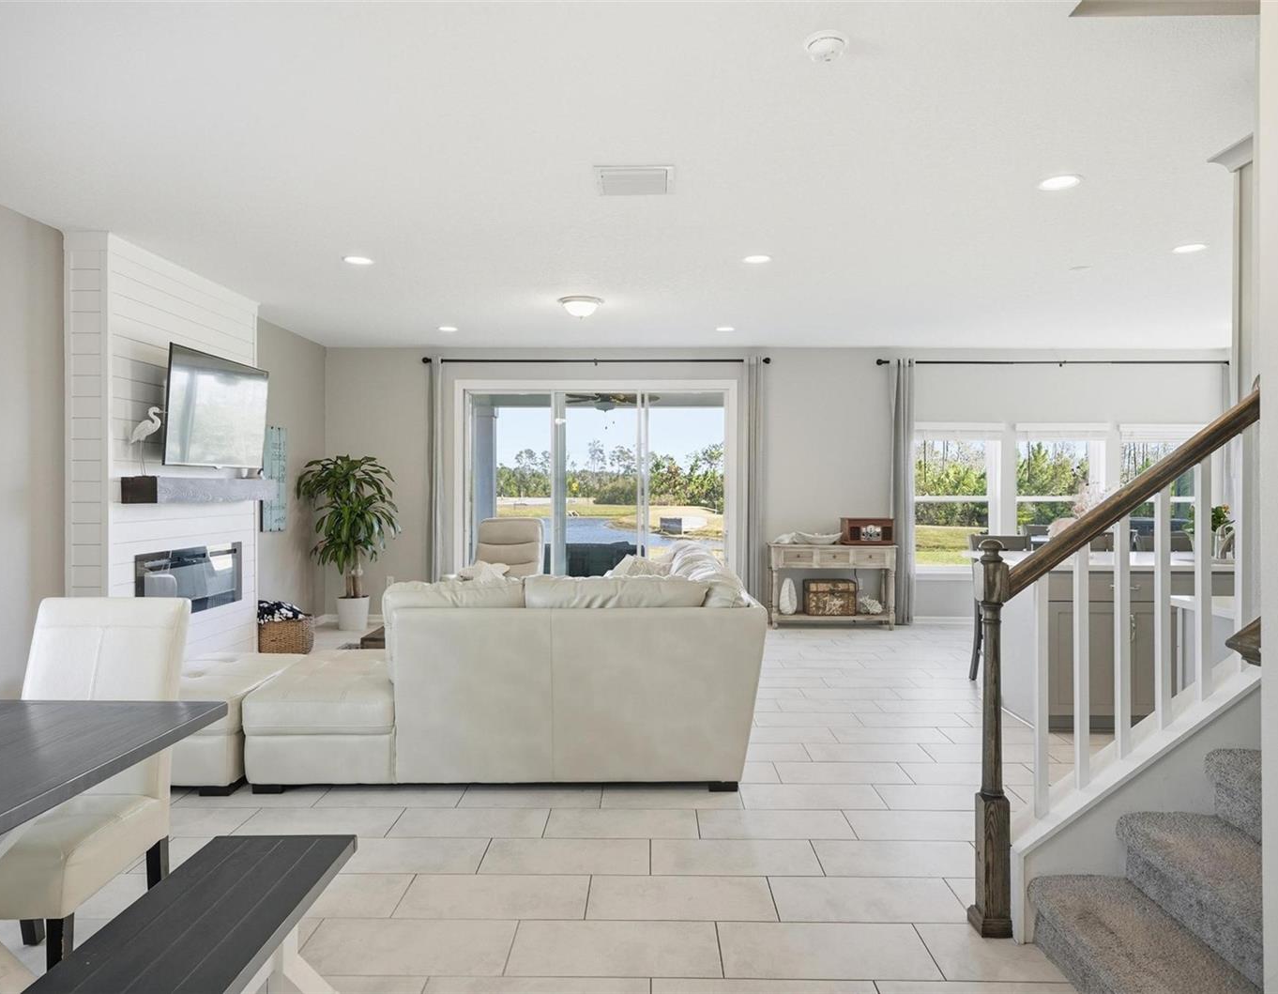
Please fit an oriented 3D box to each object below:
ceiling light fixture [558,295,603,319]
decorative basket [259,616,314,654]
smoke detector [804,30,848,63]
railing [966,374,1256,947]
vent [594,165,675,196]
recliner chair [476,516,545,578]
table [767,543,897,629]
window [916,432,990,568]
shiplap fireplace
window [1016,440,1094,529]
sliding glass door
[{"bbox_3d":[-0.431,-1.410,5.904,0.346,0.150,0.346,0,1,1],"label":"ceiling light fixture"},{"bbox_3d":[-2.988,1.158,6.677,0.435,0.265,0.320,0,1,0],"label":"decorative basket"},{"bbox_3d":[0.612,-1.453,2.585,0.144,0.047,0.144,0,1,0],"label":"smoke detector"},{"bbox_3d":[1.502,0.491,2.432,0.930,1.700,0.120,0,1,1],"label":"railing"},{"bbox_3d":[-0.022,-1.481,3.718,0.356,0.025,0.365,0,1,0],"label":"vent"},{"bbox_3d":[-1.153,0.751,6.926,0.780,1.080,0.850,0,1,12],"label":"recliner chair"},{"bbox_3d":[1.878,0.879,7.790,1.265,0.820,0.340,0,1,1],"label":"table"},{"bbox_3d":[3.170,0.043,8.125,0.883,1.387,0.100,0,1,0],"label":"window"},{"bbox_3d":[-3.088,-0.091,5.288,0.270,2.787,1.670,0,1,1],"label":"shiplap fireplace"},{"bbox_3d":[4.251,-0.011,7.935,0.920,1.440,0.120,0,1,1],"label":"window"},{"bbox_3d":[-0.435,0.065,8.125,2.757,2.421,0.120,0,1,0],"label":"sliding glass door"}]

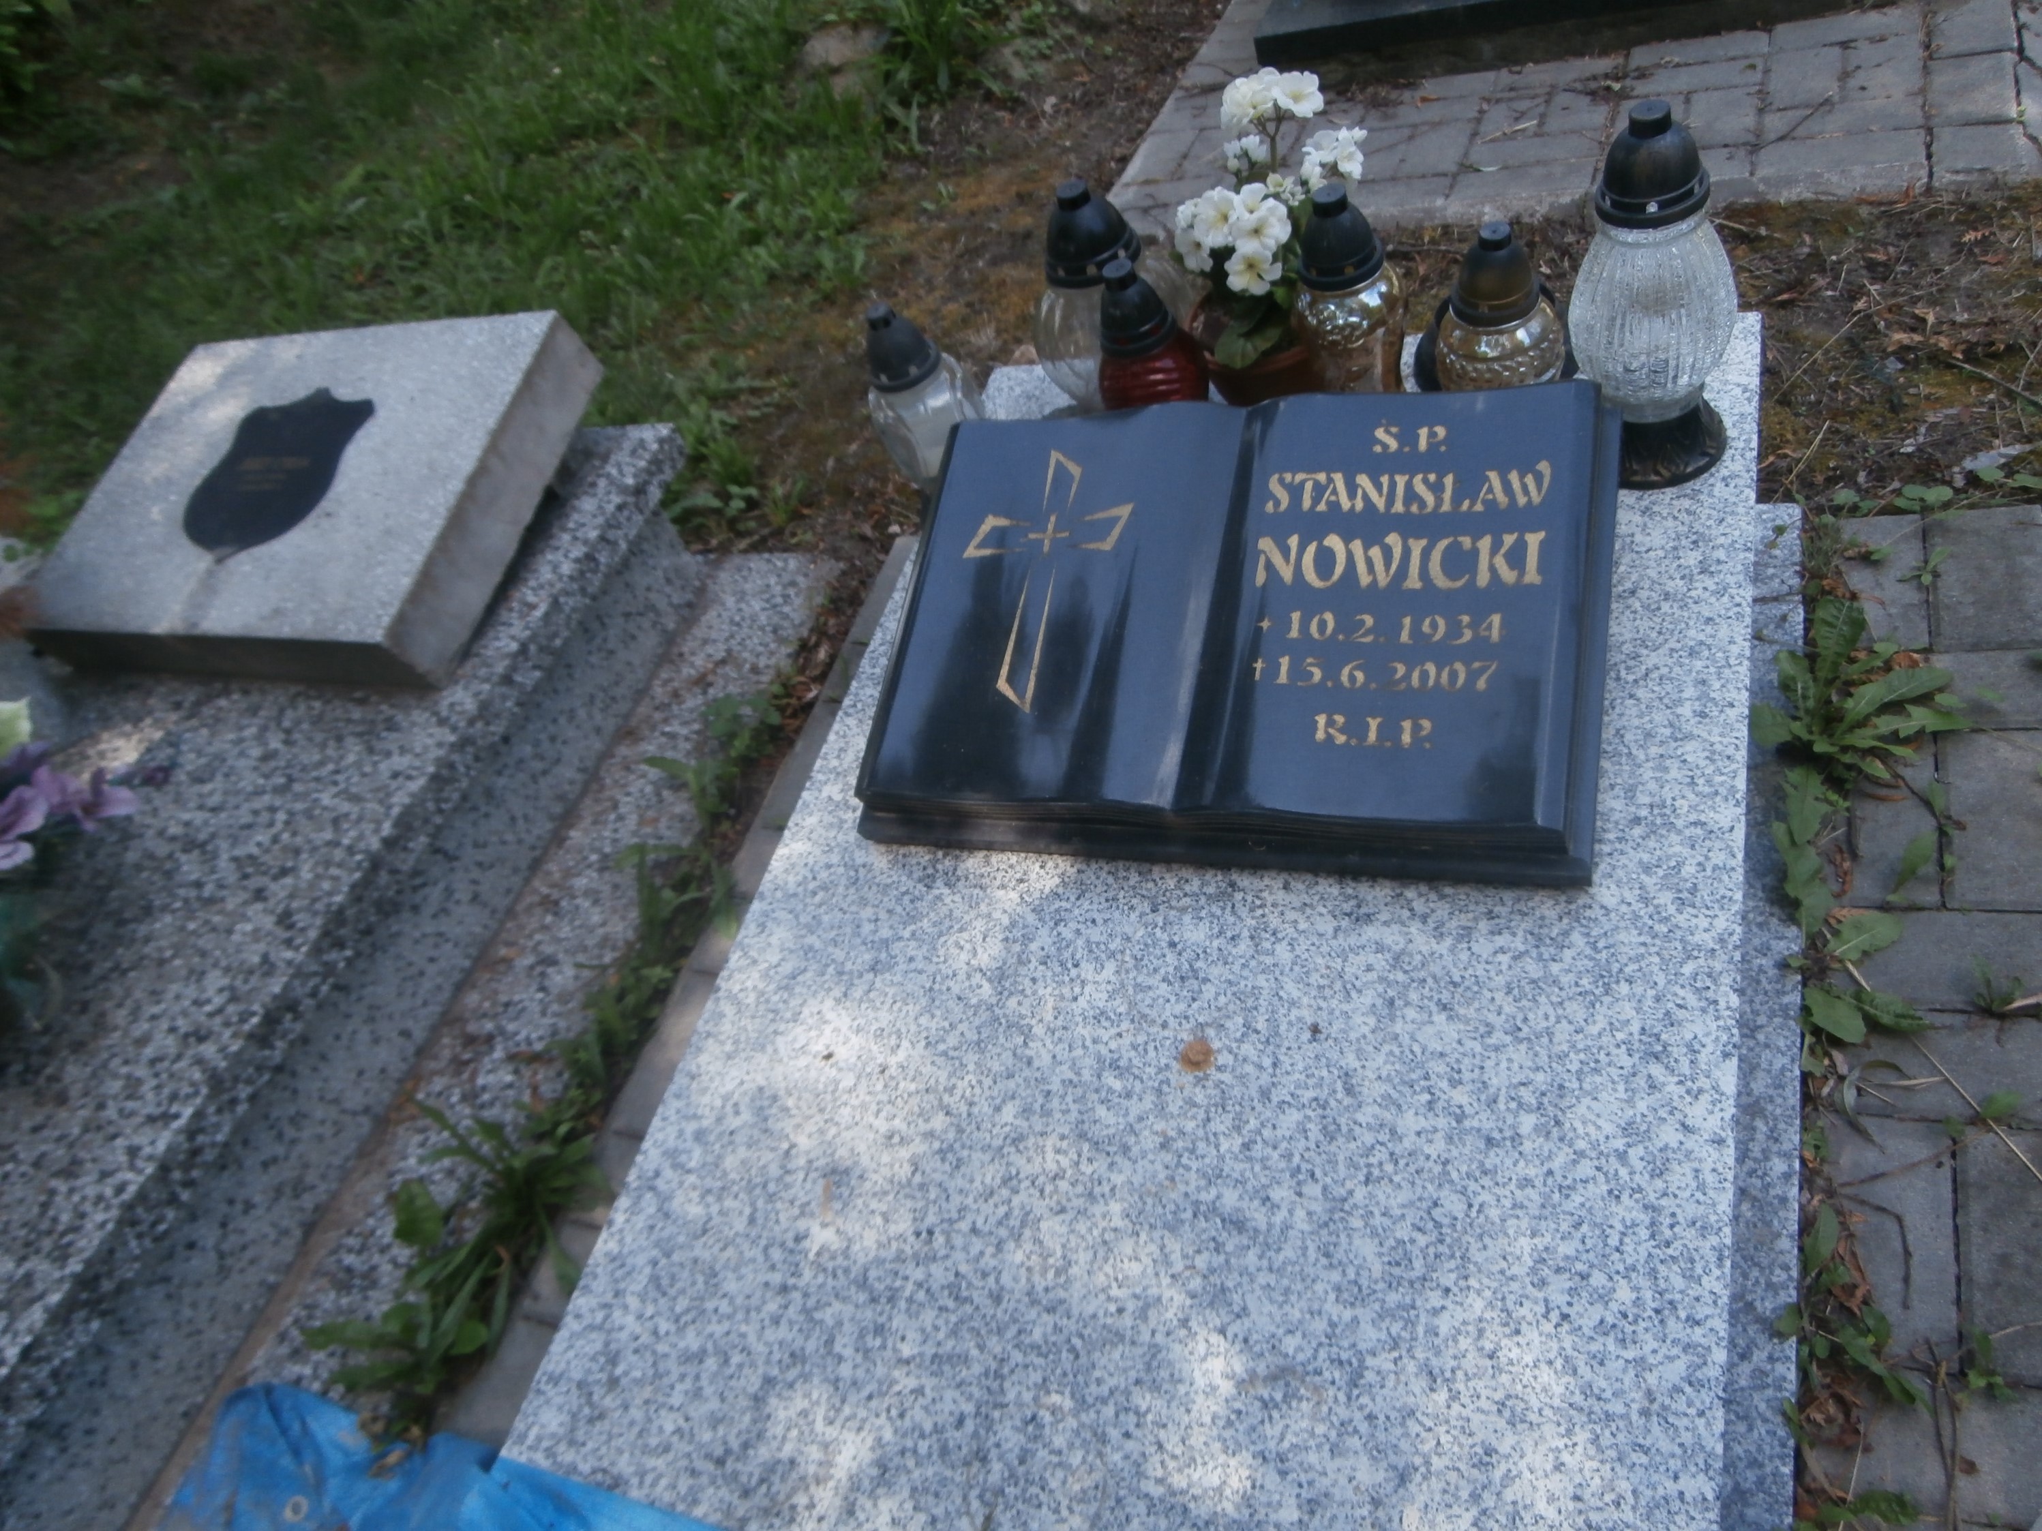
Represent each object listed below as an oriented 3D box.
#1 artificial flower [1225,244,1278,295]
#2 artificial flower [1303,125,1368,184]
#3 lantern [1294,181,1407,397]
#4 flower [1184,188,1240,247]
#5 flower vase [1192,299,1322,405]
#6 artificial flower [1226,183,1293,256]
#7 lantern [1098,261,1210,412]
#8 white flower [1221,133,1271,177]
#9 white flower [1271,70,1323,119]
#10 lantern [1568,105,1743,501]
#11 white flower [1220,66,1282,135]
[{"bbox_3d":[0.214,-0.459,1.313,0.045,0.044,0.026,-13,35,13],"label":"artificial flower"},{"bbox_3d":[0.274,-0.533,1.235,0.050,0.044,0.041,-10,36,16],"label":"artificial flower"},{"bbox_3d":[0.304,-0.398,1.293,0.100,0.284,0.100,-10,51,16],"label":"lantern"},{"bbox_3d":[0.174,-0.502,1.296,0.049,0.050,0.036,-14,35,13],"label":"flower"},{"bbox_3d":[0.260,-0.418,1.443,0.158,0.112,0.158,-13,50,14],"label":"flower vase"},{"bbox_3d":[0.215,-0.494,1.282,0.054,0.056,0.036,-13,32,14],"label":"artificial flower"},{"bbox_3d":[0.127,-0.384,1.387,0.108,0.241,0.108,-18,49,10],"label":"lantern"},{"bbox_3d":[0.204,-0.553,1.282,0.040,0.034,0.036,-12,35,14],"label":"white flower"},{"bbox_3d":[0.235,-0.572,1.207,0.044,0.039,0.027,-11,32,16],"label":"white flower"},{"bbox_3d":[0.519,-0.386,1.158,0.129,0.333,0.129,1,54,24],"label":"lantern"},{"bbox_3d":[0.198,-0.575,1.223,0.051,0.050,0.042,-12,35,14],"label":"white flower"}]

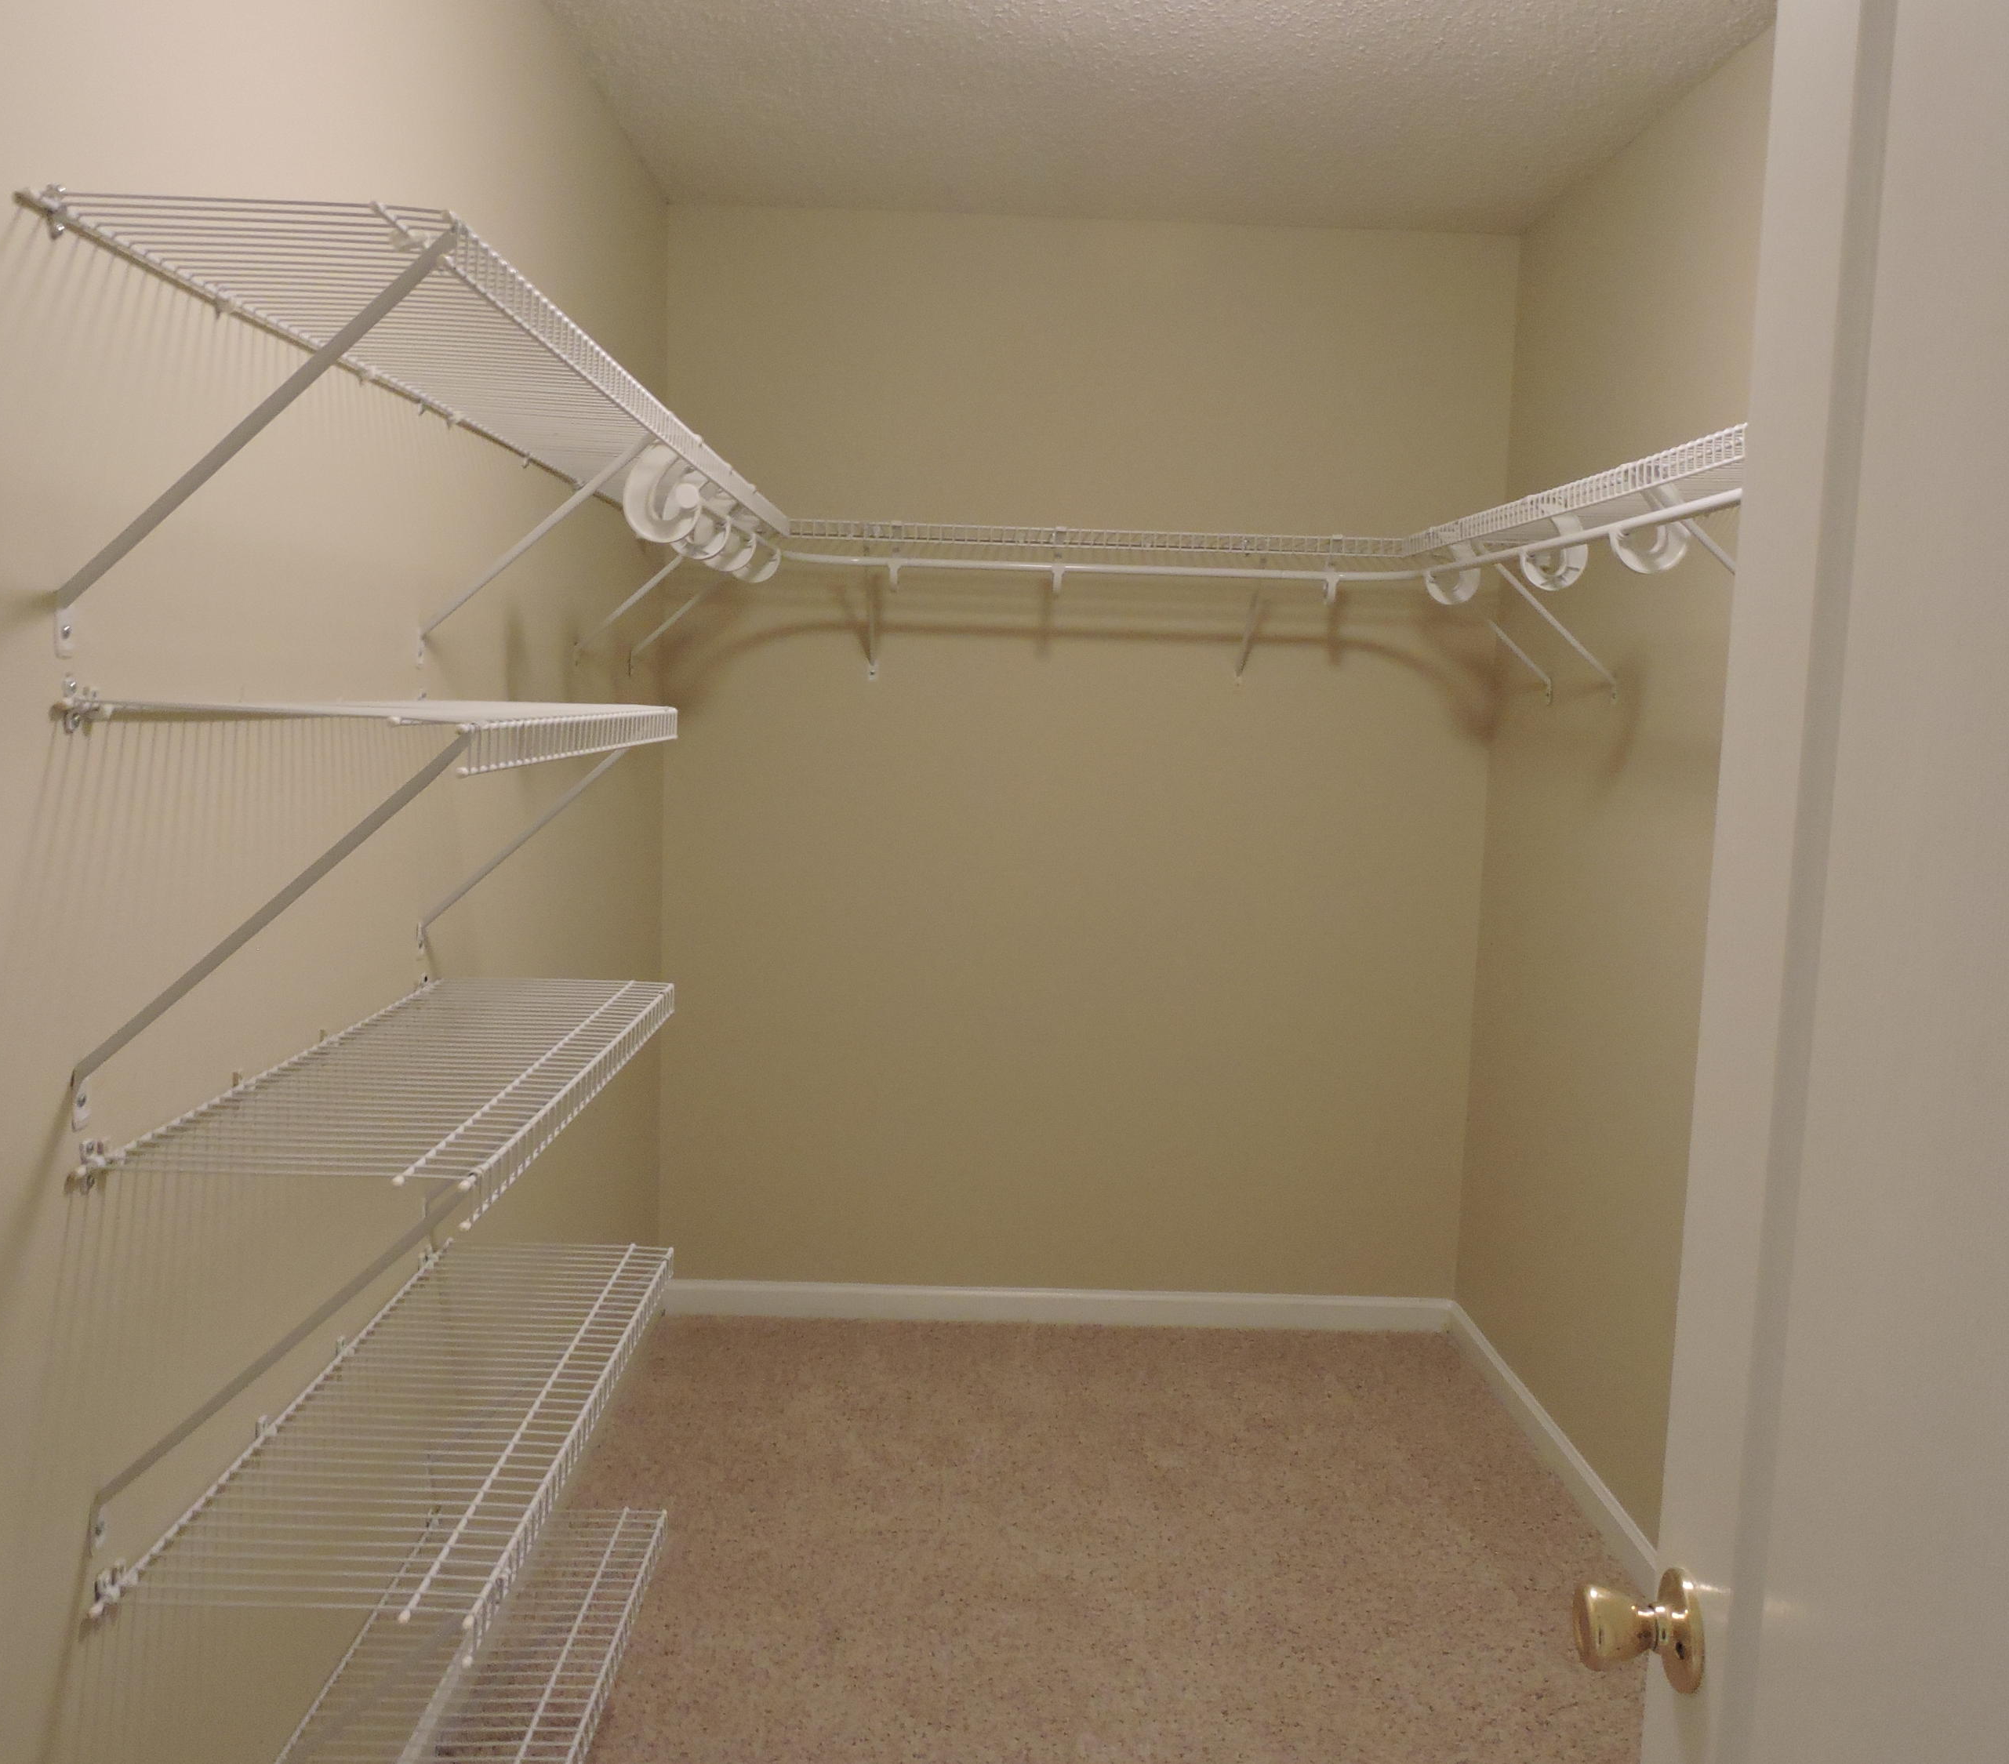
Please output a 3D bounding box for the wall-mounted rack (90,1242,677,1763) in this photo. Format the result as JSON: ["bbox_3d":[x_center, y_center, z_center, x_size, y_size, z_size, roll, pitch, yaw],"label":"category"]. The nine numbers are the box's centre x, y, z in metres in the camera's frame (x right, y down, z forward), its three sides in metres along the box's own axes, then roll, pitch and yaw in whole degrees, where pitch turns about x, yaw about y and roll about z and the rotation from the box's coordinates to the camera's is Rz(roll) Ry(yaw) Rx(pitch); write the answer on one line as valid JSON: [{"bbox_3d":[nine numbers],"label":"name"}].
[{"bbox_3d":[-0.592,0.700,1.761,0.307,0.354,0.881,2,7,-1],"label":"wall-mounted rack"}]

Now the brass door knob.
[{"bbox_3d":[0.355,0.420,0.919,0.059,0.066,0.066,2,7,3],"label":"brass door knob"}]

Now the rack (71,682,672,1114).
[{"bbox_3d":[-0.569,-0.020,1.675,0.307,0.334,0.881,2,7,-1],"label":"rack"}]

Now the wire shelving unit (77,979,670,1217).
[{"bbox_3d":[-0.575,0.194,1.693,0.307,0.048,0.867,2,7,-1],"label":"wire shelving unit"}]

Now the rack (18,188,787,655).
[{"bbox_3d":[-0.566,-0.446,2.204,0.307,0.333,2.088,2,7,-1],"label":"rack"}]

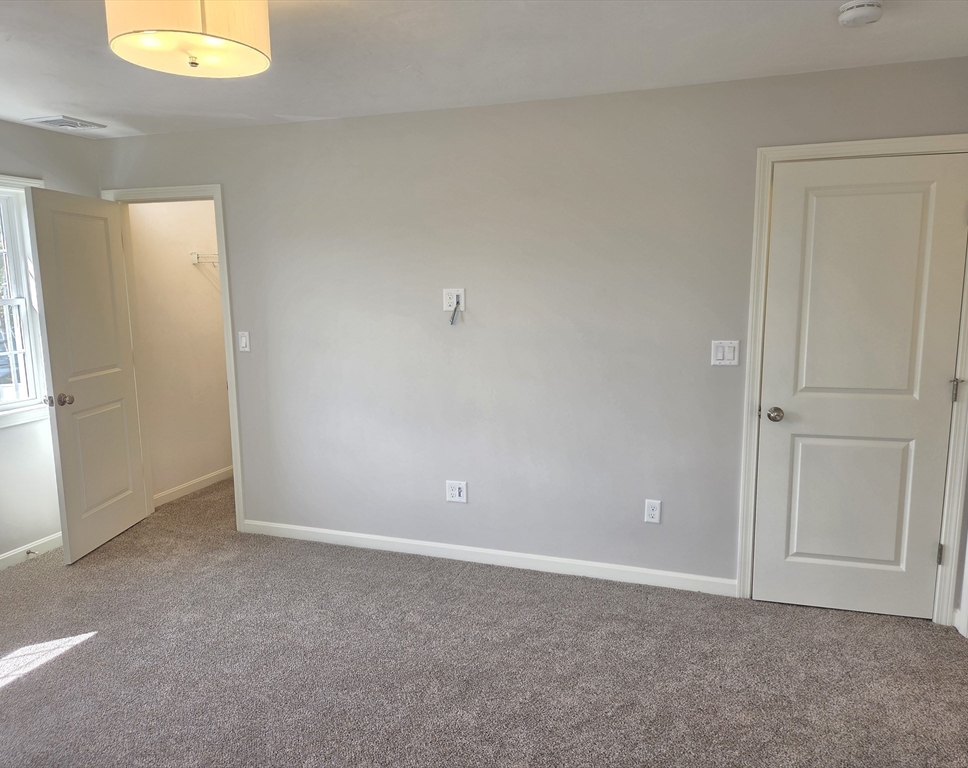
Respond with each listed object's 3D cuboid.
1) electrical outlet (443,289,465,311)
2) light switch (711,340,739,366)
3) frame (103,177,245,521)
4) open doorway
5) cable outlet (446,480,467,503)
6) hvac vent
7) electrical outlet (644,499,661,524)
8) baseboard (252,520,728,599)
[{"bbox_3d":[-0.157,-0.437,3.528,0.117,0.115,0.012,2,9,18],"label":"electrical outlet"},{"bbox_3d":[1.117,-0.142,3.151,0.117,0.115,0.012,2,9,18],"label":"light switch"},{"bbox_3d":[-1.882,-0.127,4.215,0.884,2.098,0.139,2,9,18],"label":"frame"},{"bbox_3d":[-1.881,-0.091,4.225,0.764,2.025,0.119,2,9,18],"label":"open doorway"},{"bbox_3d":[-0.150,0.585,3.687,0.117,0.115,0.012,2,9,18],"label":"cable outlet"},{"bbox_3d":[-2.243,-1.393,3.651,0.275,0.020,0.281,2,9,18],"label":"hvac vent"},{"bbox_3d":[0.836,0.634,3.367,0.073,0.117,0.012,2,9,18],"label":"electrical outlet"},{"bbox_3d":[-0.123,0.942,3.732,2.838,0.097,0.015,2,9,18],"label":"baseboard"}]

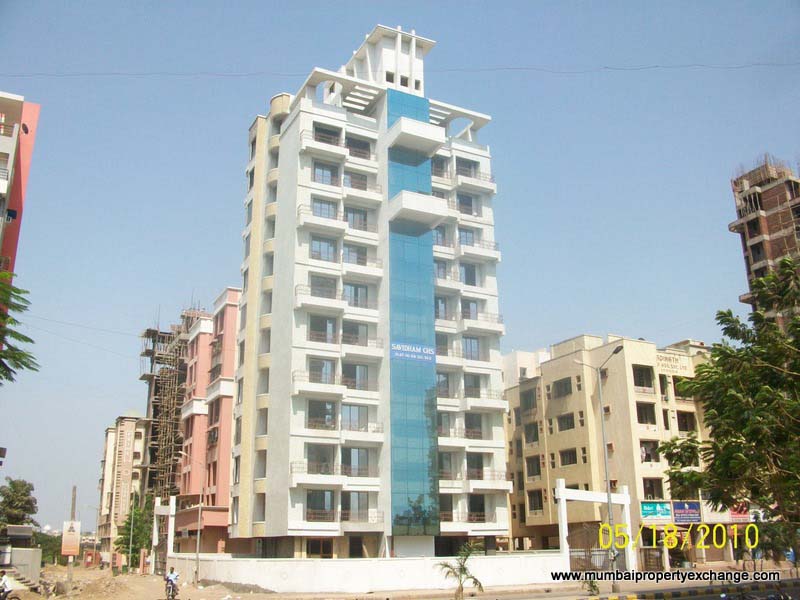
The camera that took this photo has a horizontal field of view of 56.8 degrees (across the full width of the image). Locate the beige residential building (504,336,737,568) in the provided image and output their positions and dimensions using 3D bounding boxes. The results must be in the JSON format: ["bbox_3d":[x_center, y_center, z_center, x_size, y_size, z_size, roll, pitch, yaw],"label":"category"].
[{"bbox_3d":[18.696,13.540,64.856,12.000,18.200,16.000,8,-20,-26],"label":"beige residential building"}]

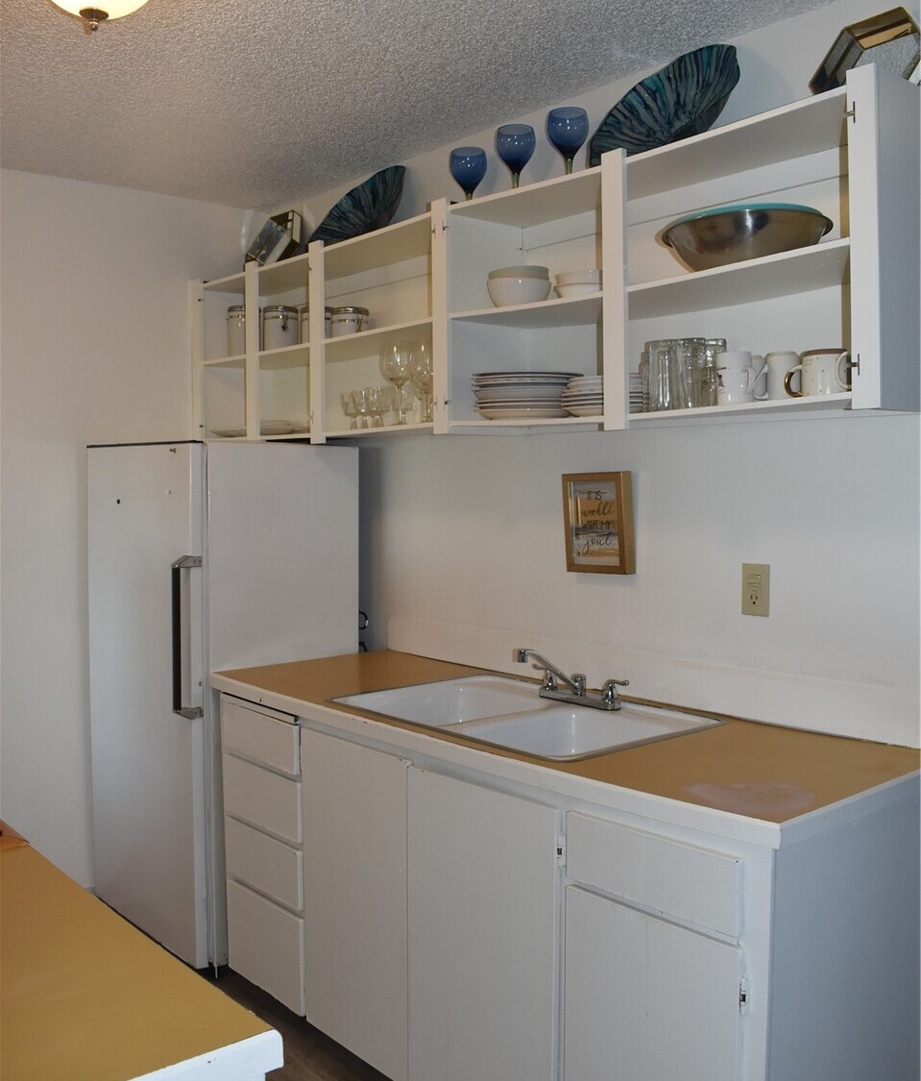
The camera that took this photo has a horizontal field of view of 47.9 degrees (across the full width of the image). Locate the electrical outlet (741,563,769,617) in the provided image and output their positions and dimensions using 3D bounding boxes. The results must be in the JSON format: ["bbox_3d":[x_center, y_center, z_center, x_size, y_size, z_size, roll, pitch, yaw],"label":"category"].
[{"bbox_3d":[0.657,0.110,2.299,0.009,0.115,0.071,-2,3,-41],"label":"electrical outlet"}]

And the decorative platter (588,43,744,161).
[{"bbox_3d":[0.473,-0.940,2.321,0.390,0.390,0.100,3,-35,48],"label":"decorative platter"}]

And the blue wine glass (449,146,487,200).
[{"bbox_3d":[0.023,-0.933,2.760,0.099,0.202,0.099,0,3,0],"label":"blue wine glass"}]

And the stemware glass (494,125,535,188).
[{"bbox_3d":[0.142,-0.937,2.619,0.099,0.202,0.099,0,3,0],"label":"stemware glass"}]

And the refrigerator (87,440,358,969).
[{"bbox_3d":[-0.779,0.475,3.351,0.622,1.565,0.735,-2,3,-41],"label":"refrigerator"}]

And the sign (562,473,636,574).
[{"bbox_3d":[0.347,-0.044,2.607,0.038,0.254,0.200,-8,7,-41],"label":"sign"}]

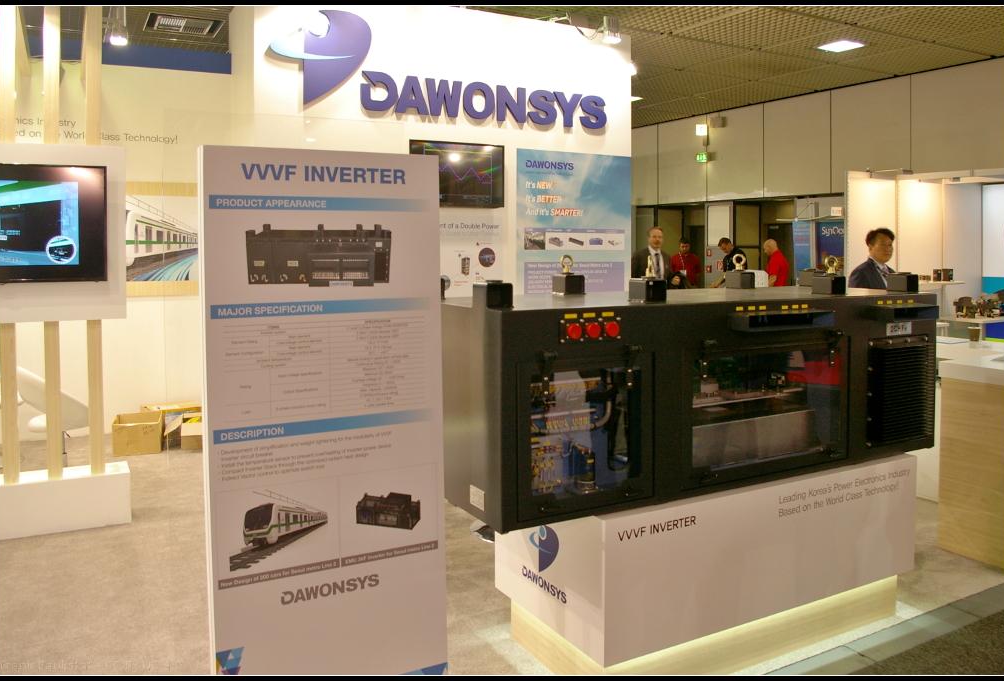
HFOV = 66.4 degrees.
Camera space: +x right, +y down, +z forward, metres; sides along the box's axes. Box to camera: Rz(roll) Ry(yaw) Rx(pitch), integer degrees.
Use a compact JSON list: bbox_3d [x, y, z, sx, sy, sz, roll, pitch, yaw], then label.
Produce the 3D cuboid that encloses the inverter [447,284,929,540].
[{"bbox_3d":[0.757,0.152,3.130,2.140,0.710,0.760,-3,6,-29],"label":"inverter"}]

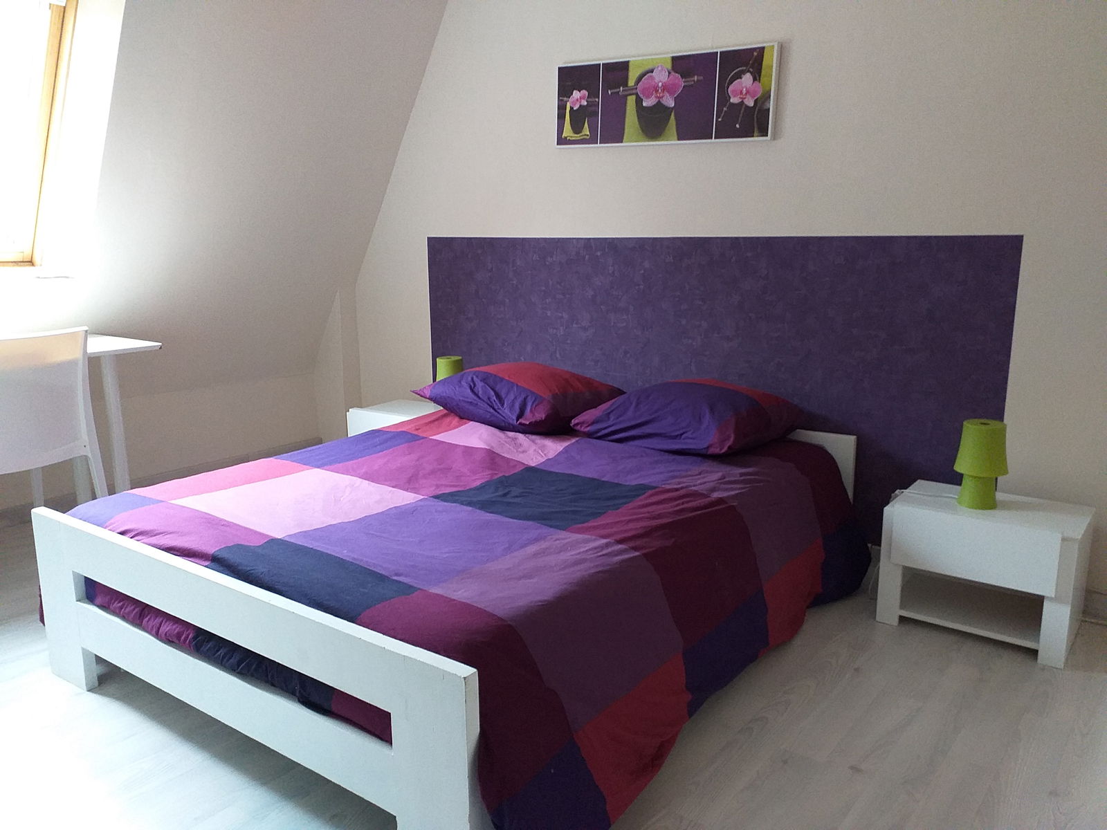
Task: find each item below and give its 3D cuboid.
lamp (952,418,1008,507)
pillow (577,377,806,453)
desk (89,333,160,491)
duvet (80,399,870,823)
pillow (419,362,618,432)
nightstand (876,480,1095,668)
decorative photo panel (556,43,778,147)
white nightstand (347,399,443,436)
[{"bbox_3d":[1.260,0.144,2.452,0.160,0.247,0.160,8,14,34],"label":"lamp"},{"bbox_3d":[0.449,-0.029,2.875,0.640,0.190,0.570,11,19,41],"label":"pillow"},{"bbox_3d":[-1.952,0.188,2.737,0.500,0.775,1.150,8,14,34],"label":"desk"},{"bbox_3d":[-0.152,0.351,2.499,1.720,0.460,1.900,8,14,34],"label":"duvet"},{"bbox_3d":[-0.130,-0.105,3.176,0.650,0.200,0.620,11,19,42],"label":"pillow"},{"bbox_3d":[1.283,0.452,2.486,0.494,0.364,0.380,9,14,37],"label":"nightstand"},{"bbox_3d":[0.381,-1.148,3.039,0.890,0.305,0.030,9,15,34],"label":"decorative photo panel"},{"bbox_3d":[-0.694,0.165,3.899,0.494,0.366,0.360,8,14,34],"label":"white nightstand"}]

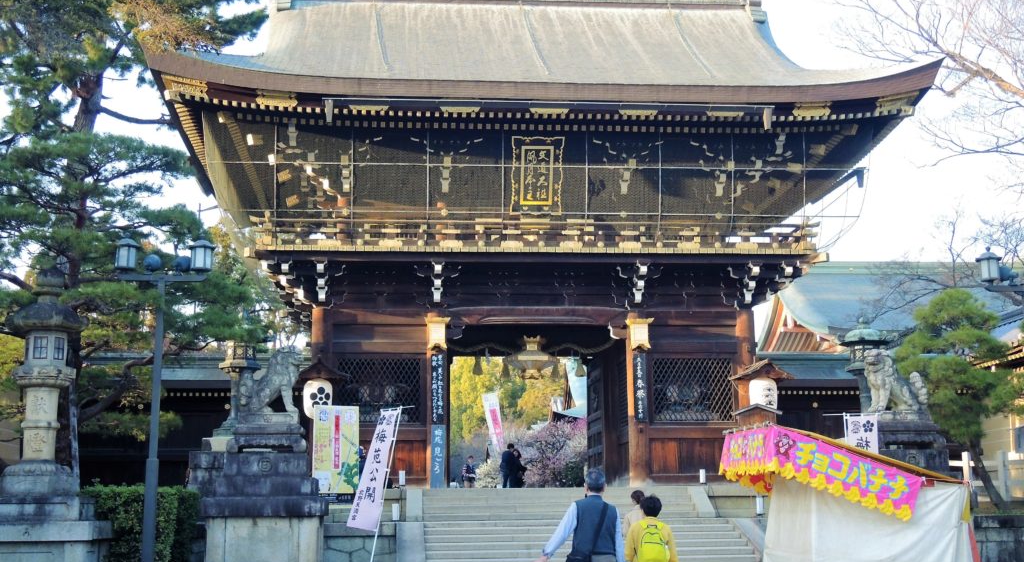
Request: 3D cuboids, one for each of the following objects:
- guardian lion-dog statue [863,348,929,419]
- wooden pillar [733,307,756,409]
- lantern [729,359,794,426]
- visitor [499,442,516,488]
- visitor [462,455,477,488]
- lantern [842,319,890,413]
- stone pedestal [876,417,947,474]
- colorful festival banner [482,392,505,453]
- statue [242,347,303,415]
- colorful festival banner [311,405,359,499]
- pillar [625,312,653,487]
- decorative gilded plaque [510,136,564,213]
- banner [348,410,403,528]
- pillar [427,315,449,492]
[{"bbox_3d":[6.505,1.722,19.013,0.970,1.119,0.544,3,-12,-19],"label":"guardian lion-dog statue"},{"bbox_3d":[5.425,2.692,25.921,0.426,4.028,0.426,0,-11,-5],"label":"wooden pillar"},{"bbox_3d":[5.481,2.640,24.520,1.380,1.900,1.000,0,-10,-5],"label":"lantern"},{"bbox_3d":[-0.086,5.241,30.167,0.500,1.720,0.340,-2,-10,9],"label":"visitor"},{"bbox_3d":[-1.379,6.549,36.443,0.500,1.700,0.380,7,-13,-35],"label":"visitor"},{"bbox_3d":[6.990,1.879,22.144,0.960,2.300,0.960,0,-10,-5],"label":"lantern"},{"bbox_3d":[6.314,3.542,17.869,2.000,2.570,1.650,0,-10,-5],"label":"stone pedestal"},{"bbox_3d":[-0.562,4.420,35.014,0.446,1.782,0.079,-12,-10,-7],"label":"colorful festival banner"},{"bbox_3d":[-3.886,1.615,18.191,0.970,1.119,0.544,-1,-11,0],"label":"statue"},{"bbox_3d":[-3.326,3.281,21.142,0.930,1.880,0.060,2,-11,-15],"label":"colorful festival banner"},{"bbox_3d":[2.864,2.667,25.550,0.500,3.930,0.500,0,-10,-5],"label":"pillar"},{"bbox_3d":[0.585,-2.409,25.716,1.188,1.772,0.178,0,6,-5],"label":"decorative gilded plaque"},{"bbox_3d":[-1.953,2.705,16.043,0.465,1.762,0.079,2,-15,36],"label":"banner"},{"bbox_3d":[-1.684,2.702,25.342,0.446,3.987,0.446,0,-11,-5],"label":"pillar"}]

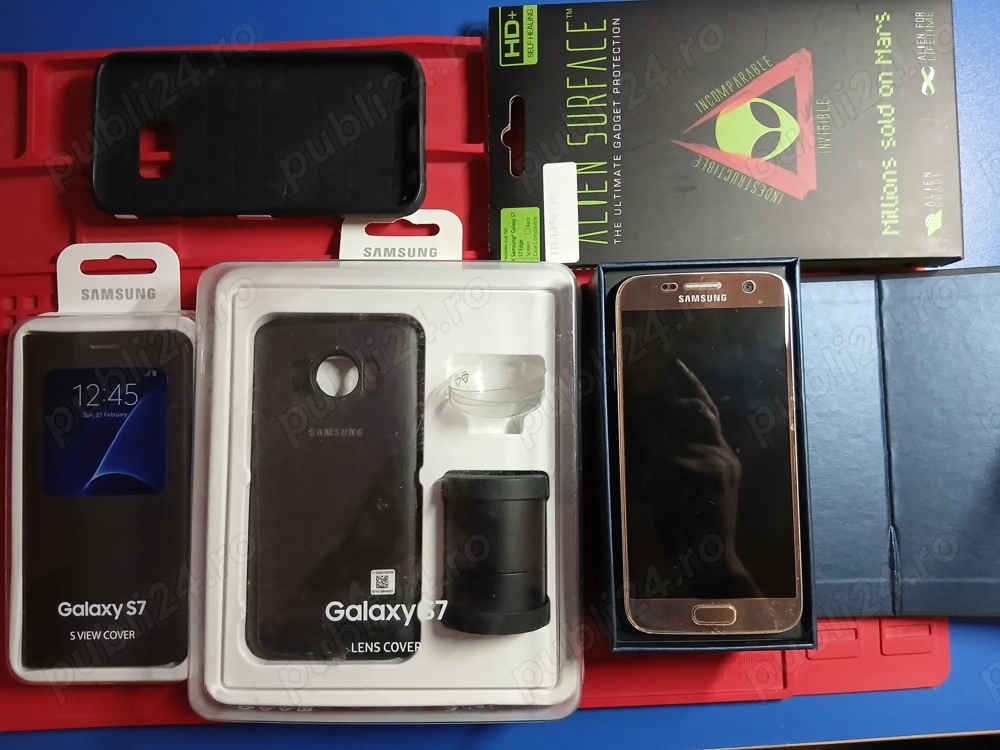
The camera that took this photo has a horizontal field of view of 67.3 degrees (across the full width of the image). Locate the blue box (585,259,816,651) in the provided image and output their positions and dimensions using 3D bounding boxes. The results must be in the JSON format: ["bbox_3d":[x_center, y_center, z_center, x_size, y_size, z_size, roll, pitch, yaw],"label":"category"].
[{"bbox_3d":[0.081,0.032,0.316,0.078,0.048,0.151,-1,87,1],"label":"blue box"}]

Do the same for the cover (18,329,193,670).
[{"bbox_3d":[-0.171,0.054,0.332,0.073,0.014,0.146,0,88,1],"label":"cover"}]

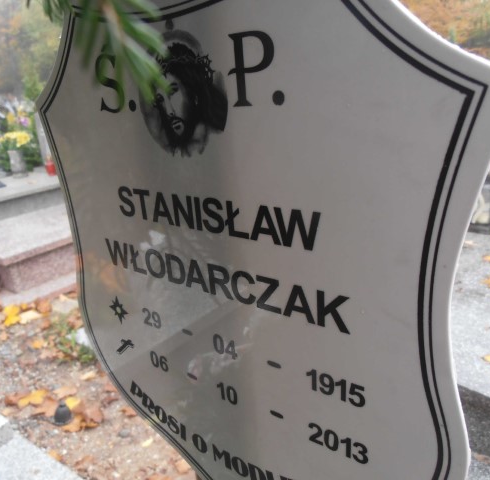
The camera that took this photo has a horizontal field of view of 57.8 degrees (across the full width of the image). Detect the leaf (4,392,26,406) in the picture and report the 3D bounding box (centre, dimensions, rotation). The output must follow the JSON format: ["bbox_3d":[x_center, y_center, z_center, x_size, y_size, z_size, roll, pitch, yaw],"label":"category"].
[{"bbox_3d":[-0.830,0.577,1.605,0.087,0.020,0.070,-2,19,0],"label":"leaf"}]

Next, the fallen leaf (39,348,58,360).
[{"bbox_3d":[-0.831,0.484,1.876,0.076,0.020,0.072,-2,19,0],"label":"fallen leaf"}]

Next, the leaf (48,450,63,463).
[{"bbox_3d":[-0.571,0.652,1.337,0.053,0.015,0.041,-2,19,0],"label":"leaf"}]

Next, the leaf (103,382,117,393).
[{"bbox_3d":[-0.508,0.557,1.675,0.057,0.018,0.045,-10,18,-20],"label":"leaf"}]

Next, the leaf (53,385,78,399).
[{"bbox_3d":[-0.664,0.560,1.641,0.089,0.018,0.067,-2,19,0],"label":"leaf"}]

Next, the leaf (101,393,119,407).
[{"bbox_3d":[-0.486,0.576,1.602,0.069,0.022,0.059,-10,18,-20],"label":"leaf"}]

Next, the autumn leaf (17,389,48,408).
[{"bbox_3d":[-0.784,0.585,1.636,0.068,0.022,0.110,8,20,33],"label":"autumn leaf"}]

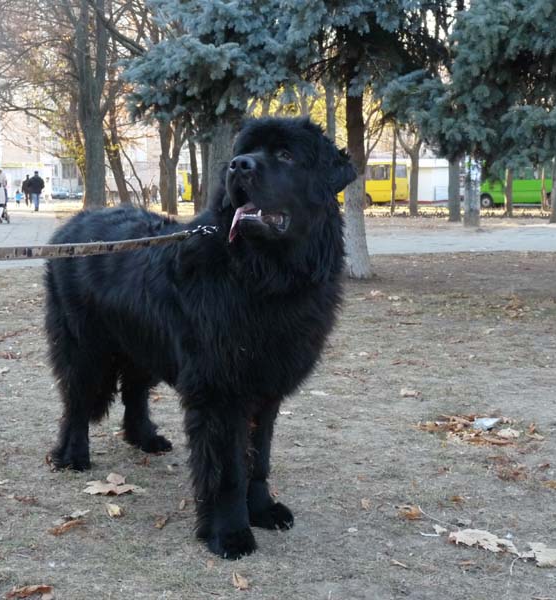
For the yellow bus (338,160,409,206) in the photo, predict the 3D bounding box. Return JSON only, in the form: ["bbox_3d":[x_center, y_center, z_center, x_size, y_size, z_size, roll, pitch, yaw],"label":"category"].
[{"bbox_3d":[4.585,-7.271,65.498,7.100,2.750,2.300,4,7,33],"label":"yellow bus"}]

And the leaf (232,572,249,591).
[{"bbox_3d":[-0.076,0.561,2.083,0.028,0.025,0.050,-1,6,-8],"label":"leaf"}]

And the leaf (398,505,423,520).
[{"bbox_3d":[0.320,0.513,2.524,0.056,0.030,0.048,0,6,-4],"label":"leaf"}]

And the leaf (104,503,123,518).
[{"bbox_3d":[-0.435,0.556,2.750,0.040,0.020,0.065,1,6,5],"label":"leaf"}]

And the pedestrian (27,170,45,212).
[{"bbox_3d":[-10.478,-4.700,45.050,0.660,1.750,0.480,-1,6,-13],"label":"pedestrian"}]

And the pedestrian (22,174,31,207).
[{"bbox_3d":[-13.699,-5.955,56.875,0.560,1.750,0.500,-1,6,-13],"label":"pedestrian"}]

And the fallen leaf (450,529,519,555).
[{"bbox_3d":[0.462,0.536,2.325,0.159,0.025,0.090,3,6,23],"label":"fallen leaf"}]

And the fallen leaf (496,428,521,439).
[{"bbox_3d":[0.795,0.460,3.586,0.082,0.020,0.070,0,6,0],"label":"fallen leaf"}]

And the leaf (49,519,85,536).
[{"bbox_3d":[-0.531,0.571,2.610,0.095,0.020,0.050,-2,6,-20],"label":"leaf"}]

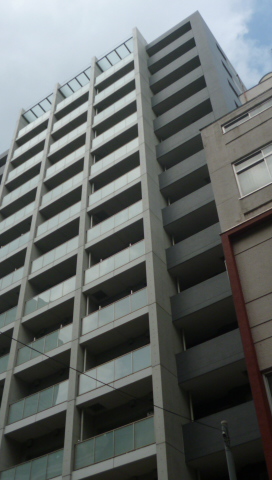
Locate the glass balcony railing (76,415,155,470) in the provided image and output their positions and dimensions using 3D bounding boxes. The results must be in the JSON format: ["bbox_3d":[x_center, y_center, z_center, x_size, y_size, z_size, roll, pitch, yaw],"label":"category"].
[{"bbox_3d":[-0.797,7.507,19.030,3.730,1.021,0.080,-28,-51,23],"label":"glass balcony railing"}]

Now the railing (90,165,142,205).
[{"bbox_3d":[-1.235,-2.940,29.578,3.730,1.021,0.080,-28,-51,23],"label":"railing"}]

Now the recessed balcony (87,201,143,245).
[{"bbox_3d":[-0.808,-0.440,27.140,3.720,1.400,1.200,-28,-51,23],"label":"recessed balcony"}]

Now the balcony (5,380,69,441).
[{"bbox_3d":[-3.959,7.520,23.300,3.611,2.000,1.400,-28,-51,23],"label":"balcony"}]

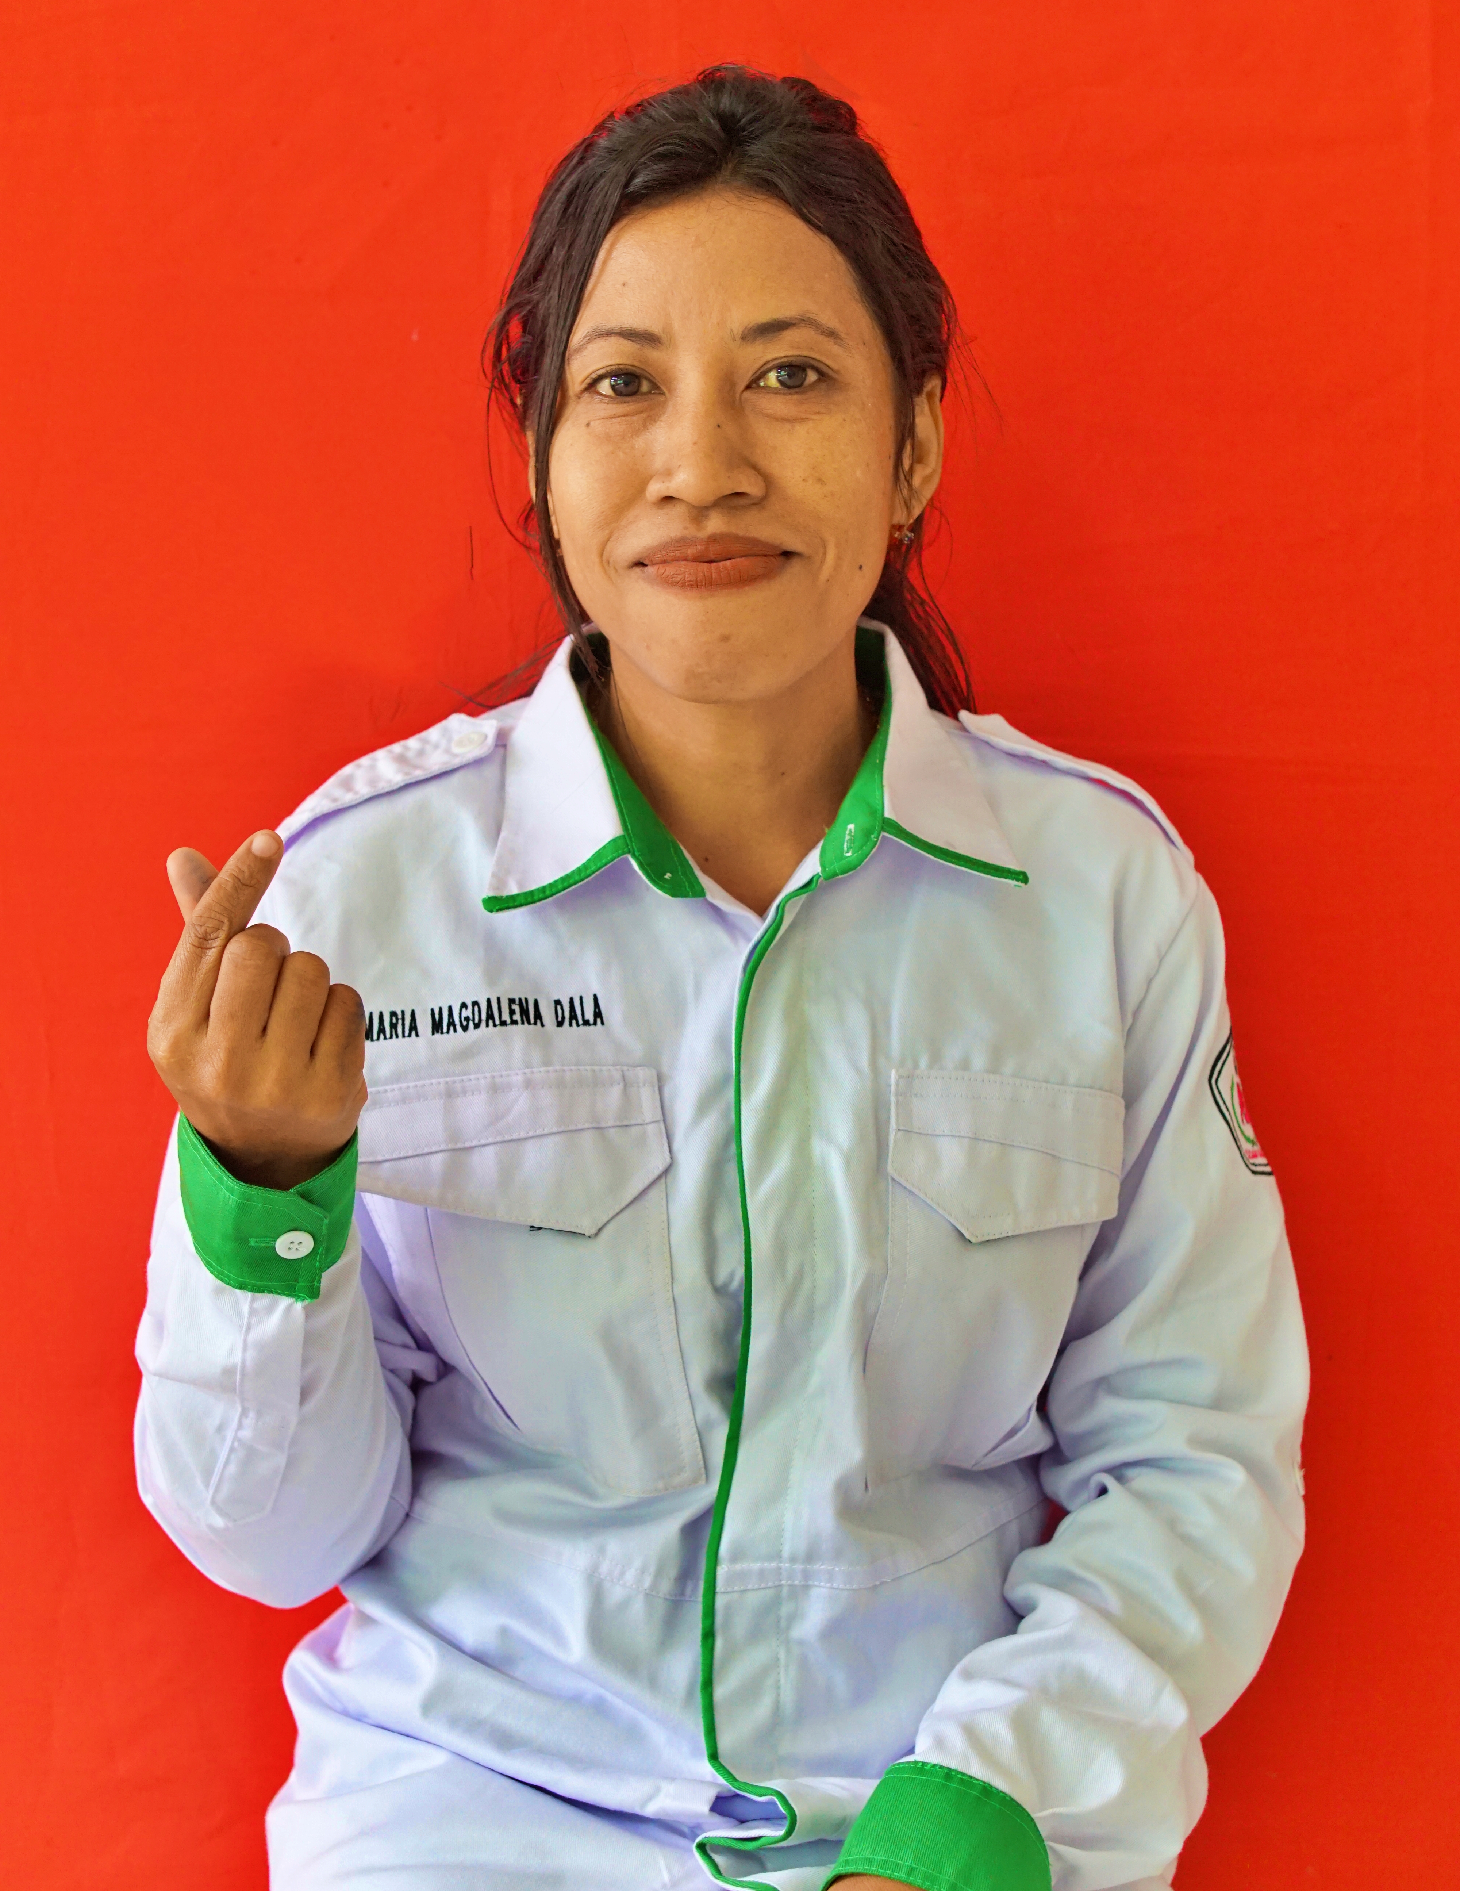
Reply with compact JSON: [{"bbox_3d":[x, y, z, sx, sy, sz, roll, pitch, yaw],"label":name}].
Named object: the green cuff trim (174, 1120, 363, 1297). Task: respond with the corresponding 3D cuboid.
[{"bbox_3d":[-0.161,0.085,1.785,0.065,0.060,0.075,-4,40,-4],"label":"green cuff trim"}]

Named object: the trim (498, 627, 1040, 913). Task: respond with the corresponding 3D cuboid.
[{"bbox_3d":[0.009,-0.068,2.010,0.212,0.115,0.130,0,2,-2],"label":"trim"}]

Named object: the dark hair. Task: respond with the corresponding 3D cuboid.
[{"bbox_3d":[0.000,-0.222,2.045,0.195,0.260,0.210,-2,0,4],"label":"dark hair"}]

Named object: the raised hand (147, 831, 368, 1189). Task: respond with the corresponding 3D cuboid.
[{"bbox_3d":[-0.161,0.021,1.745,0.077,0.123,0.090,0,5,-6],"label":"raised hand"}]

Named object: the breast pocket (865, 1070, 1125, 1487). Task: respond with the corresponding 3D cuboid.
[{"bbox_3d":[0.101,0.126,1.945,0.105,0.163,0.040,0,1,-22],"label":"breast pocket"}]

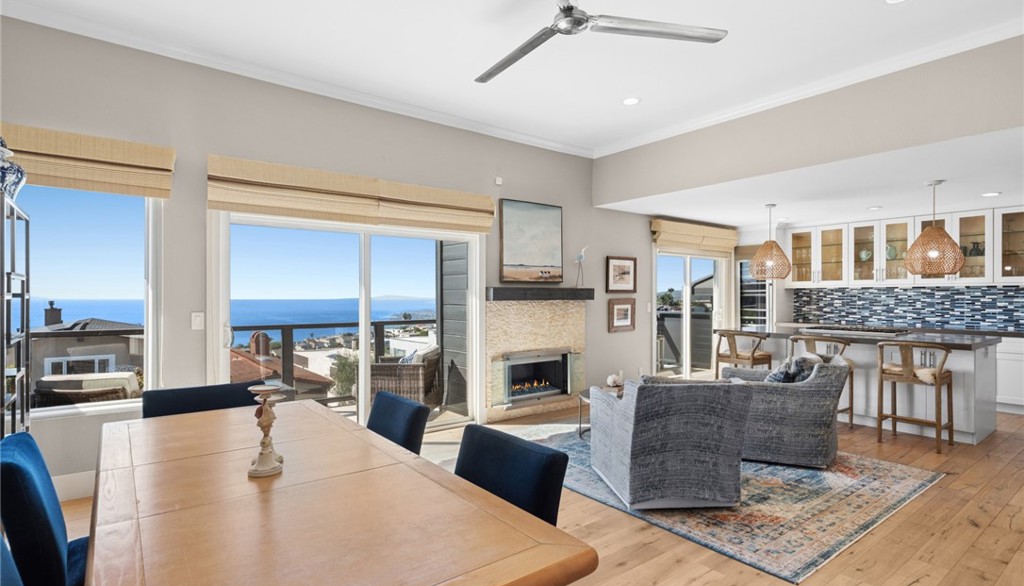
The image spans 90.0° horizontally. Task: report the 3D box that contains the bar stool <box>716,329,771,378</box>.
[{"bbox_3d":[2.695,0.934,5.971,0.490,0.930,0.530,1,-1,-38],"label":"bar stool"}]

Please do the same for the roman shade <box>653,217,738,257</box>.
[{"bbox_3d":[2.948,-0.857,8.093,2.260,0.400,0.160,0,-1,-39],"label":"roman shade"}]

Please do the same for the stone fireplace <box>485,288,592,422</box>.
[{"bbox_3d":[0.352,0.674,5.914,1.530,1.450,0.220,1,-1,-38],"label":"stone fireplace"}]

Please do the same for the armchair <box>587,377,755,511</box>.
[{"bbox_3d":[1.076,0.969,3.652,0.780,0.810,0.920,0,-1,-6],"label":"armchair"}]

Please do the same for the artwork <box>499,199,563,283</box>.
[{"bbox_3d":[0.236,-0.582,5.975,0.920,0.910,0.065,0,-1,-39],"label":"artwork"}]

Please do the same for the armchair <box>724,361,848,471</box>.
[{"bbox_3d":[2.350,0.956,4.478,0.890,0.830,0.800,0,-1,28],"label":"armchair"}]

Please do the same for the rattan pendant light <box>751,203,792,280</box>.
[{"bbox_3d":[3.244,-0.625,6.408,0.460,0.925,0.460,1,-1,-38],"label":"rattan pendant light"}]

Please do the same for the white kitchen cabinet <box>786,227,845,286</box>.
[{"bbox_3d":[4.791,-0.551,7.938,0.340,0.950,0.870,1,-1,-38],"label":"white kitchen cabinet"}]

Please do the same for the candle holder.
[{"bbox_3d":[-0.807,0.451,1.682,0.110,0.270,0.110,0,-1,-26],"label":"candle holder"}]

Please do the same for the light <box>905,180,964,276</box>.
[{"bbox_3d":[4.256,-0.641,5.147,0.460,0.925,0.460,1,-1,-38],"label":"light"}]

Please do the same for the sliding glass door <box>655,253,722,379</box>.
[{"bbox_3d":[2.865,0.399,8.175,1.940,2.030,0.100,0,-1,-39],"label":"sliding glass door"}]

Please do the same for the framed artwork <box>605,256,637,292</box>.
[{"bbox_3d":[1.503,-0.242,6.999,0.580,0.480,0.045,0,-1,-39],"label":"framed artwork"}]

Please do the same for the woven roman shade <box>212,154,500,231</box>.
[{"bbox_3d":[-1.269,-0.842,4.724,2.655,0.435,0.140,0,-1,-39],"label":"woven roman shade"}]

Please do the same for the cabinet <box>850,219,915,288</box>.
[{"bbox_3d":[5.295,-0.549,7.285,0.340,0.940,0.790,1,-1,-38],"label":"cabinet"}]

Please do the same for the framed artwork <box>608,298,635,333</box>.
[{"bbox_3d":[1.454,0.299,6.783,0.510,0.430,0.030,1,-1,-38],"label":"framed artwork"}]

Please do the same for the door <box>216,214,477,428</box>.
[{"bbox_3d":[-1.344,0.382,4.788,2.465,2.030,0.100,0,-1,-39],"label":"door"}]

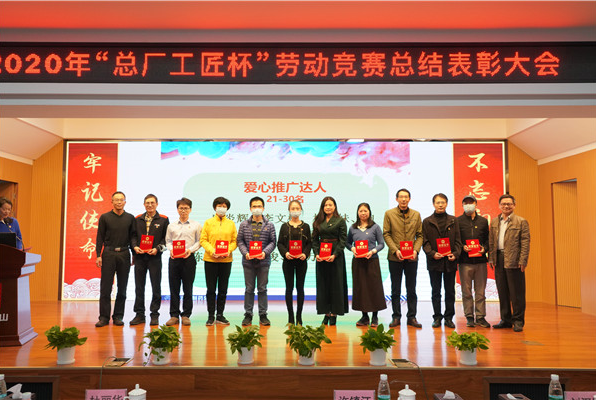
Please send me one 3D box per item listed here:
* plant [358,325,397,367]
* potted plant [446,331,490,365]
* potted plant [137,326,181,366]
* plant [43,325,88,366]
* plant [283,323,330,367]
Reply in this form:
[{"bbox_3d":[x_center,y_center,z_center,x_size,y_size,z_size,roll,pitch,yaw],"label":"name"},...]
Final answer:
[{"bbox_3d":[0.760,1.351,4.389,0.347,0.357,0.354,0,-4,0],"label":"plant"},{"bbox_3d":[1.604,1.388,4.396,0.420,0.284,0.390,0,-4,0],"label":"potted plant"},{"bbox_3d":[-1.293,1.359,4.401,0.409,0.343,0.385,0,-4,0],"label":"potted plant"},{"bbox_3d":[-2.182,1.363,4.408,0.402,0.336,0.381,0,-4,0],"label":"plant"},{"bbox_3d":[0.098,1.349,4.392,0.446,0.361,0.403,0,-4,0],"label":"plant"}]

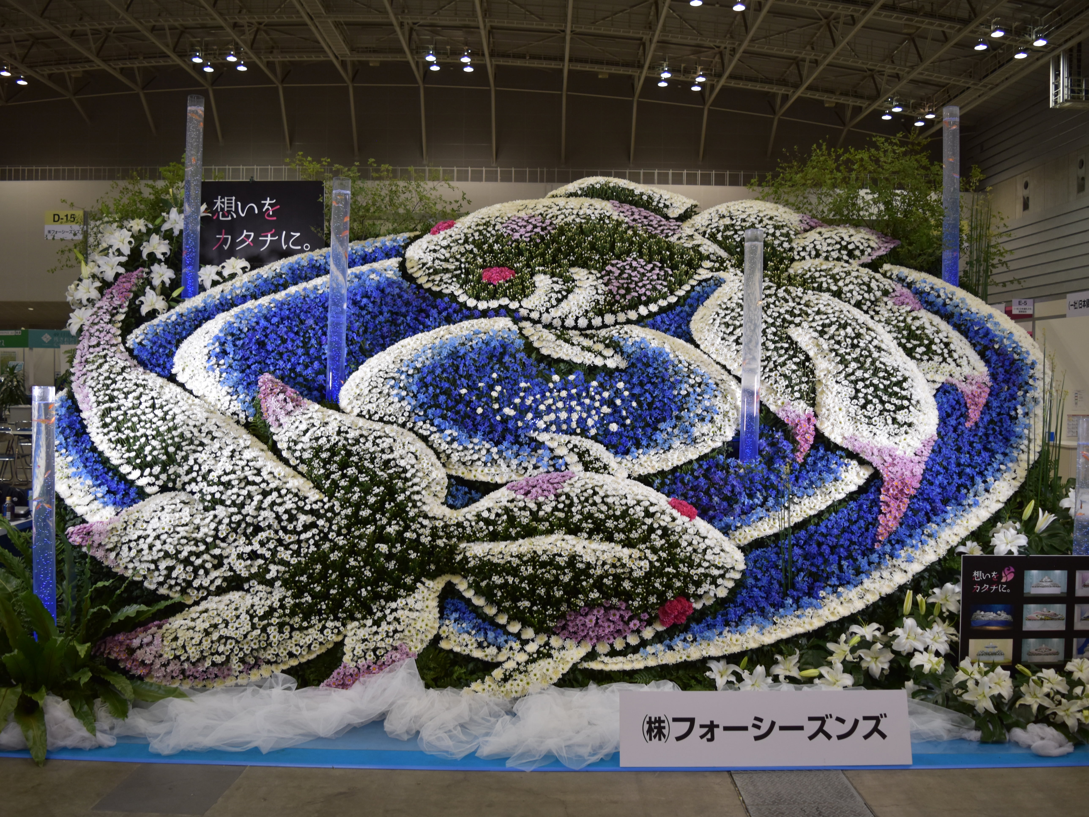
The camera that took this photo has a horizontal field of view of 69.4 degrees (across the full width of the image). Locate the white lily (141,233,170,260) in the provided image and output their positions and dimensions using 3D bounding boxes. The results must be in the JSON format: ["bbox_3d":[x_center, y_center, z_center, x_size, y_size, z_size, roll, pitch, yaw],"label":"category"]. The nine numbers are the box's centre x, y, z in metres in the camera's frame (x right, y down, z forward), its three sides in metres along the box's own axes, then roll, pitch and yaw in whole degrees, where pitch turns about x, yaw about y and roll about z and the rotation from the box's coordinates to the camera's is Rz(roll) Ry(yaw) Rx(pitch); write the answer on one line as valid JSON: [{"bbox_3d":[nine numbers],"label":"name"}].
[{"bbox_3d":[-2.398,-1.000,4.850,0.184,0.168,0.110,1,1,-11],"label":"white lily"}]

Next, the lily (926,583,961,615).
[{"bbox_3d":[1.951,0.931,3.850,0.167,0.158,0.110,0,2,-6],"label":"lily"}]

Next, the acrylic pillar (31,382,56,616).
[{"bbox_3d":[-2.339,0.547,3.680,0.110,1.280,0.110,0,2,0],"label":"acrylic pillar"}]

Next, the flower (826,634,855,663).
[{"bbox_3d":[1.431,1.161,3.800,0.145,0.140,0.120,1,2,24],"label":"flower"}]

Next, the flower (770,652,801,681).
[{"bbox_3d":[1.106,1.182,3.600,0.152,0.148,0.110,1,1,9],"label":"flower"}]

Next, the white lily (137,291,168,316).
[{"bbox_3d":[-2.292,-0.620,4.600,0.185,0.160,0.110,0,2,-9],"label":"white lily"}]

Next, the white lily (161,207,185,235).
[{"bbox_3d":[-2.252,-1.140,4.780,0.165,0.168,0.100,0,2,-6],"label":"white lily"}]

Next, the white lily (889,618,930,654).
[{"bbox_3d":[1.726,1.075,3.720,0.187,0.172,0.100,1,2,11],"label":"white lily"}]

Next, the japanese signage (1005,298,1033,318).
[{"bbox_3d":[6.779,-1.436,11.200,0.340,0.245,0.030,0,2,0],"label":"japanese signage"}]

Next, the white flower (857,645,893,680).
[{"bbox_3d":[1.538,1.180,3.660,0.168,0.155,0.100,1,2,6],"label":"white flower"}]

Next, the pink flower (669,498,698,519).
[{"bbox_3d":[0.688,0.498,3.900,0.145,0.110,0.110,0,2,-6],"label":"pink flower"}]

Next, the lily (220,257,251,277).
[{"bbox_3d":[-1.877,-0.856,4.780,0.190,0.135,0.120,0,2,-6],"label":"lily"}]

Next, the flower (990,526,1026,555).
[{"bbox_3d":[2.272,0.656,3.850,0.175,0.150,0.110,1,1,17],"label":"flower"}]

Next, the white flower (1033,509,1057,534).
[{"bbox_3d":[2.453,0.552,3.850,0.115,0.128,0.105,-1,2,-37],"label":"white flower"}]

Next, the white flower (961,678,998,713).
[{"bbox_3d":[1.926,1.269,3.480,0.166,0.162,0.110,1,1,17],"label":"white flower"}]

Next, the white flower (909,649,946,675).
[{"bbox_3d":[1.801,1.189,3.700,0.165,0.130,0.120,0,2,11],"label":"white flower"}]

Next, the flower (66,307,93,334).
[{"bbox_3d":[-2.739,-0.513,4.650,0.181,0.166,0.110,1,1,-6],"label":"flower"}]

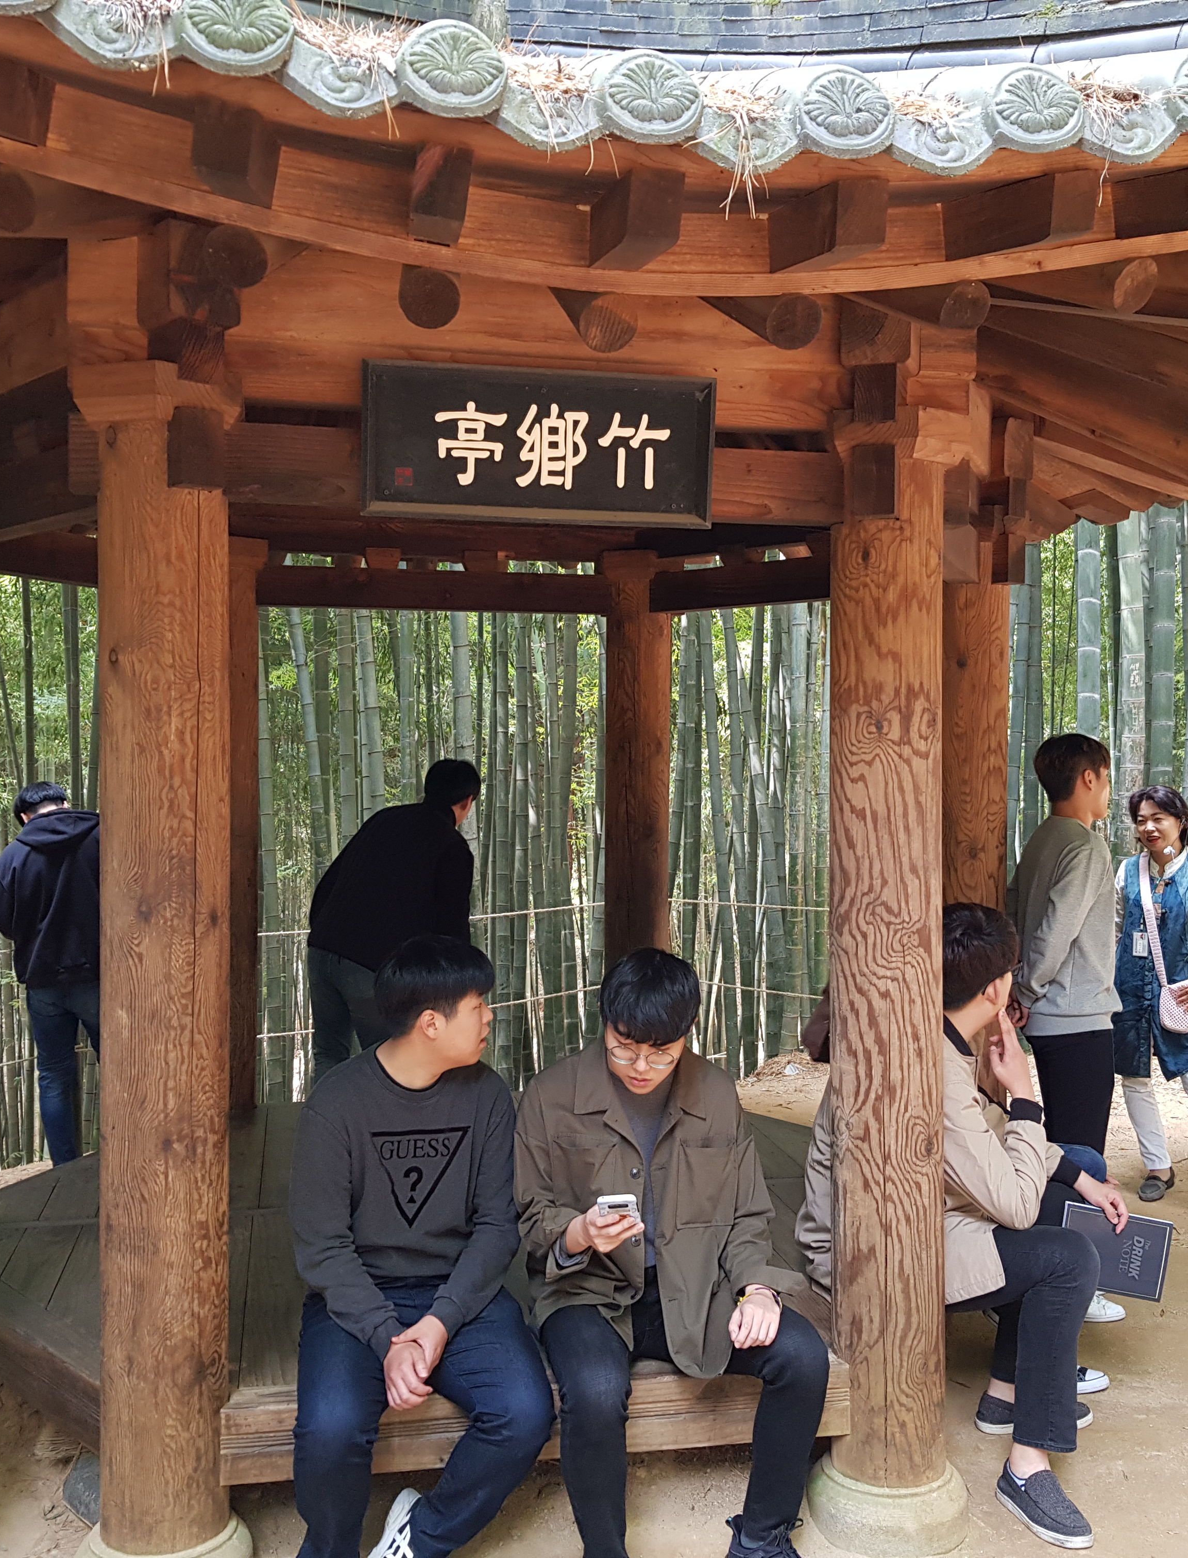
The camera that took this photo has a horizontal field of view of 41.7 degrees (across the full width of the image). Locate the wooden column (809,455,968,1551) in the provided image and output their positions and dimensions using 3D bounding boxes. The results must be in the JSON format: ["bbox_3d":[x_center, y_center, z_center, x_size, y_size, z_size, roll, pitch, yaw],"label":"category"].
[{"bbox_3d":[0.618,0.446,3.283,0.331,2.213,0.331,0,1,6],"label":"wooden column"}]

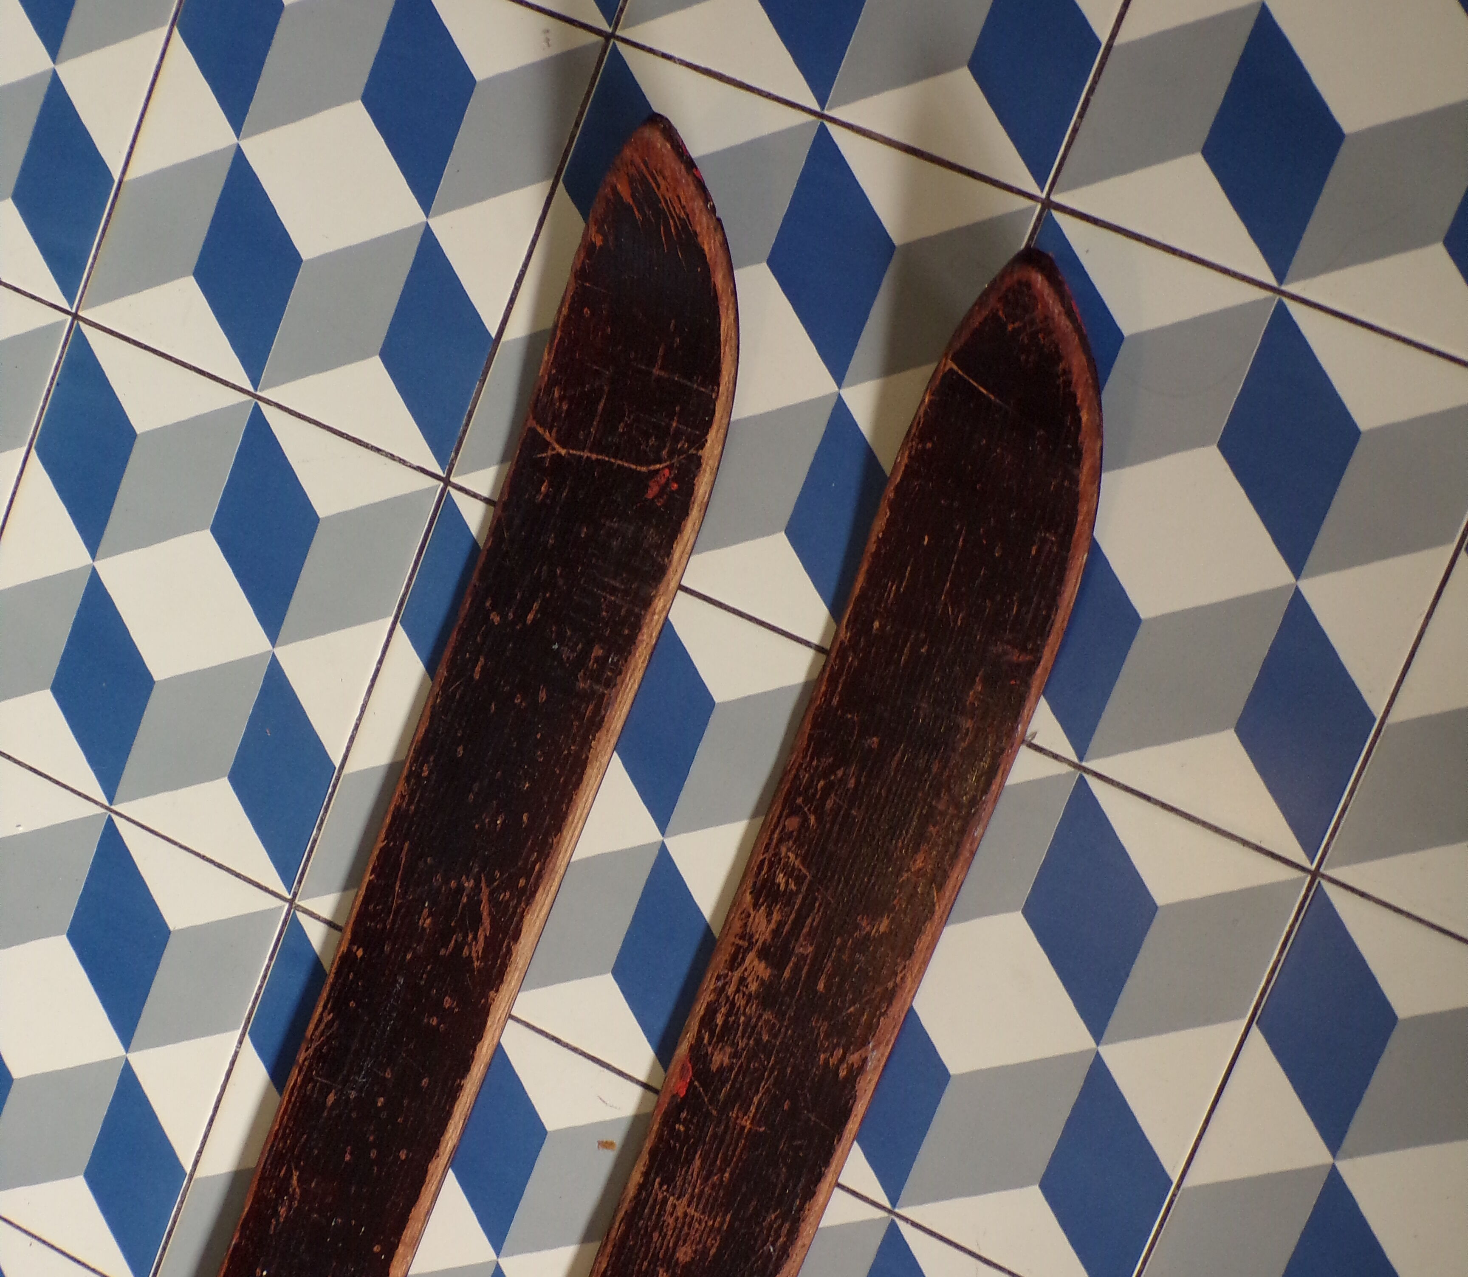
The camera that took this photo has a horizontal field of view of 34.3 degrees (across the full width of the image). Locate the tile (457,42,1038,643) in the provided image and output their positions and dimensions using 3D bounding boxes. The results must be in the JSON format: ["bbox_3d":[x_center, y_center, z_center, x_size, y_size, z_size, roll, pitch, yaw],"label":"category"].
[{"bbox_3d":[0.001,-0.121,0.999,0.200,0.009,0.200,24,100,16],"label":"tile"}]

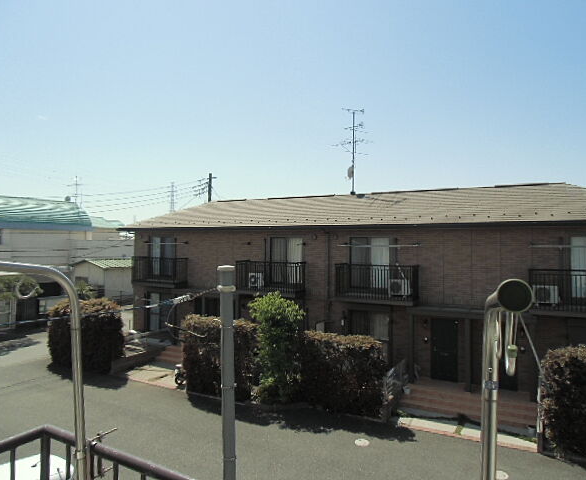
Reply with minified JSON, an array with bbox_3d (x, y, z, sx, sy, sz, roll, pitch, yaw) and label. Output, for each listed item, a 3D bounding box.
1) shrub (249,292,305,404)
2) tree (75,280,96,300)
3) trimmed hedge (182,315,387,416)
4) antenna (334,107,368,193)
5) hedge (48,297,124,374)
[{"bbox_3d":[-0.570,3.580,15.550,1.700,3.600,1.500,0,0,25],"label":"shrub"},{"bbox_3d":[-16.600,4.300,35.500,1.800,2.300,1.800,0,0,25],"label":"tree"},{"bbox_3d":[-0.480,4.100,15.200,7.150,2.450,1.200,0,0,25],"label":"trimmed hedge"},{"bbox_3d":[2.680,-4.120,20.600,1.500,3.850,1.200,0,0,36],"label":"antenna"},{"bbox_3d":[-9.100,4.030,19.600,3.200,2.750,1.500,0,0,28],"label":"hedge"}]

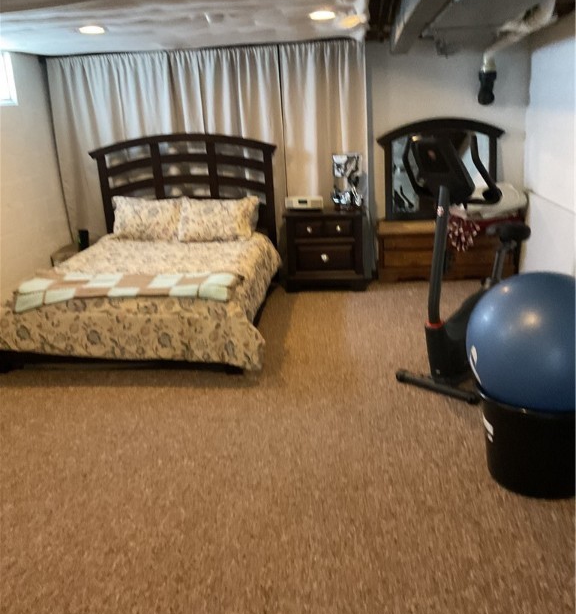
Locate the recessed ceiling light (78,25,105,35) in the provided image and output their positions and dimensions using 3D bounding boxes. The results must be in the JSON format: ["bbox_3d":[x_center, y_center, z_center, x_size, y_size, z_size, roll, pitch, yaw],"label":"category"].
[{"bbox_3d":[-1.305,-1.846,4.296,0.180,0.040,0.180,-1,17,6],"label":"recessed ceiling light"}]

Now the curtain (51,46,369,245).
[{"bbox_3d":[-0.716,-1.256,5.918,2.870,2.060,0.130,-1,17,6],"label":"curtain"}]

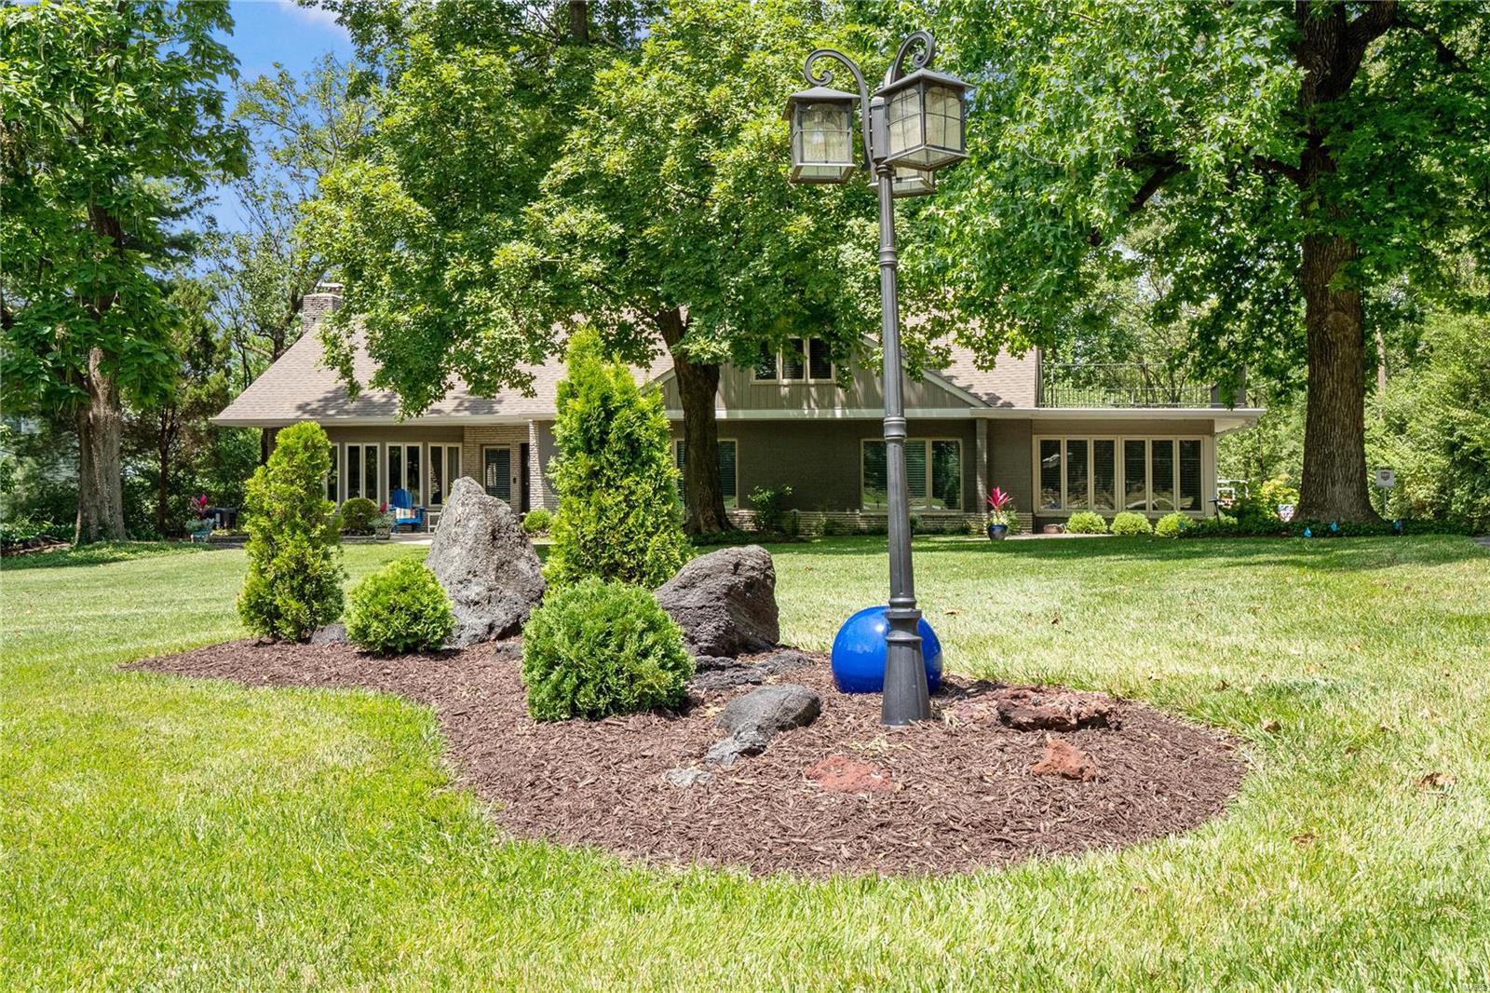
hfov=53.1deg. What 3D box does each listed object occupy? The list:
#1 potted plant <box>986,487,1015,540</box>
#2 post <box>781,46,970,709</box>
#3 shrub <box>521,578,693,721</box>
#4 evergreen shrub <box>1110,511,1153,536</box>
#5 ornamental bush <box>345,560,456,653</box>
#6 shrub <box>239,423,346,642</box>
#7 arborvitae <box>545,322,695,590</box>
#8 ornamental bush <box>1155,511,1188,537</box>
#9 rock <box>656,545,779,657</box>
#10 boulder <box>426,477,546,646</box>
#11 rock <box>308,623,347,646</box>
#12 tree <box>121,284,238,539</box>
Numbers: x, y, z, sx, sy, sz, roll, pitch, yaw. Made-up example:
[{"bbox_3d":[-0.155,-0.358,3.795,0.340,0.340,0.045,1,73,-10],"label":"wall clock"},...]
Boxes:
[{"bbox_3d":[5.399,0.368,31.400,0.600,1.130,0.580,0,0,0],"label":"potted plant"},{"bbox_3d":[0.450,-0.353,4.750,0.580,2.150,0.600,-2,0,0],"label":"post"},{"bbox_3d":[-0.509,0.545,5.500,0.620,0.490,0.600,0,0,0],"label":"shrub"},{"bbox_3d":[8.433,0.610,32.500,0.940,0.540,0.880,0,0,0],"label":"evergreen shrub"},{"bbox_3d":[-1.764,0.562,7.600,0.550,0.475,0.540,0,0,0],"label":"ornamental bush"},{"bbox_3d":[-2.499,0.195,8.200,0.580,1.210,0.560,0,0,0],"label":"shrub"},{"bbox_3d":[-0.619,-0.025,7.300,0.710,1.590,0.680,0,0,0],"label":"arborvitae"},{"bbox_3d":[9.450,0.617,32.900,0.780,0.580,0.760,0,0,0],"label":"ornamental bush"},{"bbox_3d":[-0.135,0.506,7.200,0.600,0.540,0.500,0,0,0],"label":"rock"},{"bbox_3d":[-1.377,0.350,7.900,0.640,0.900,0.520,0,0,0],"label":"boulder"},{"bbox_3d":[-2.151,0.713,7.700,0.260,0.130,0.200,0,0,0],"label":"rock"},{"bbox_3d":[-13.556,-2.125,35.800,2.800,6.200,2.800,0,0,0],"label":"tree"}]

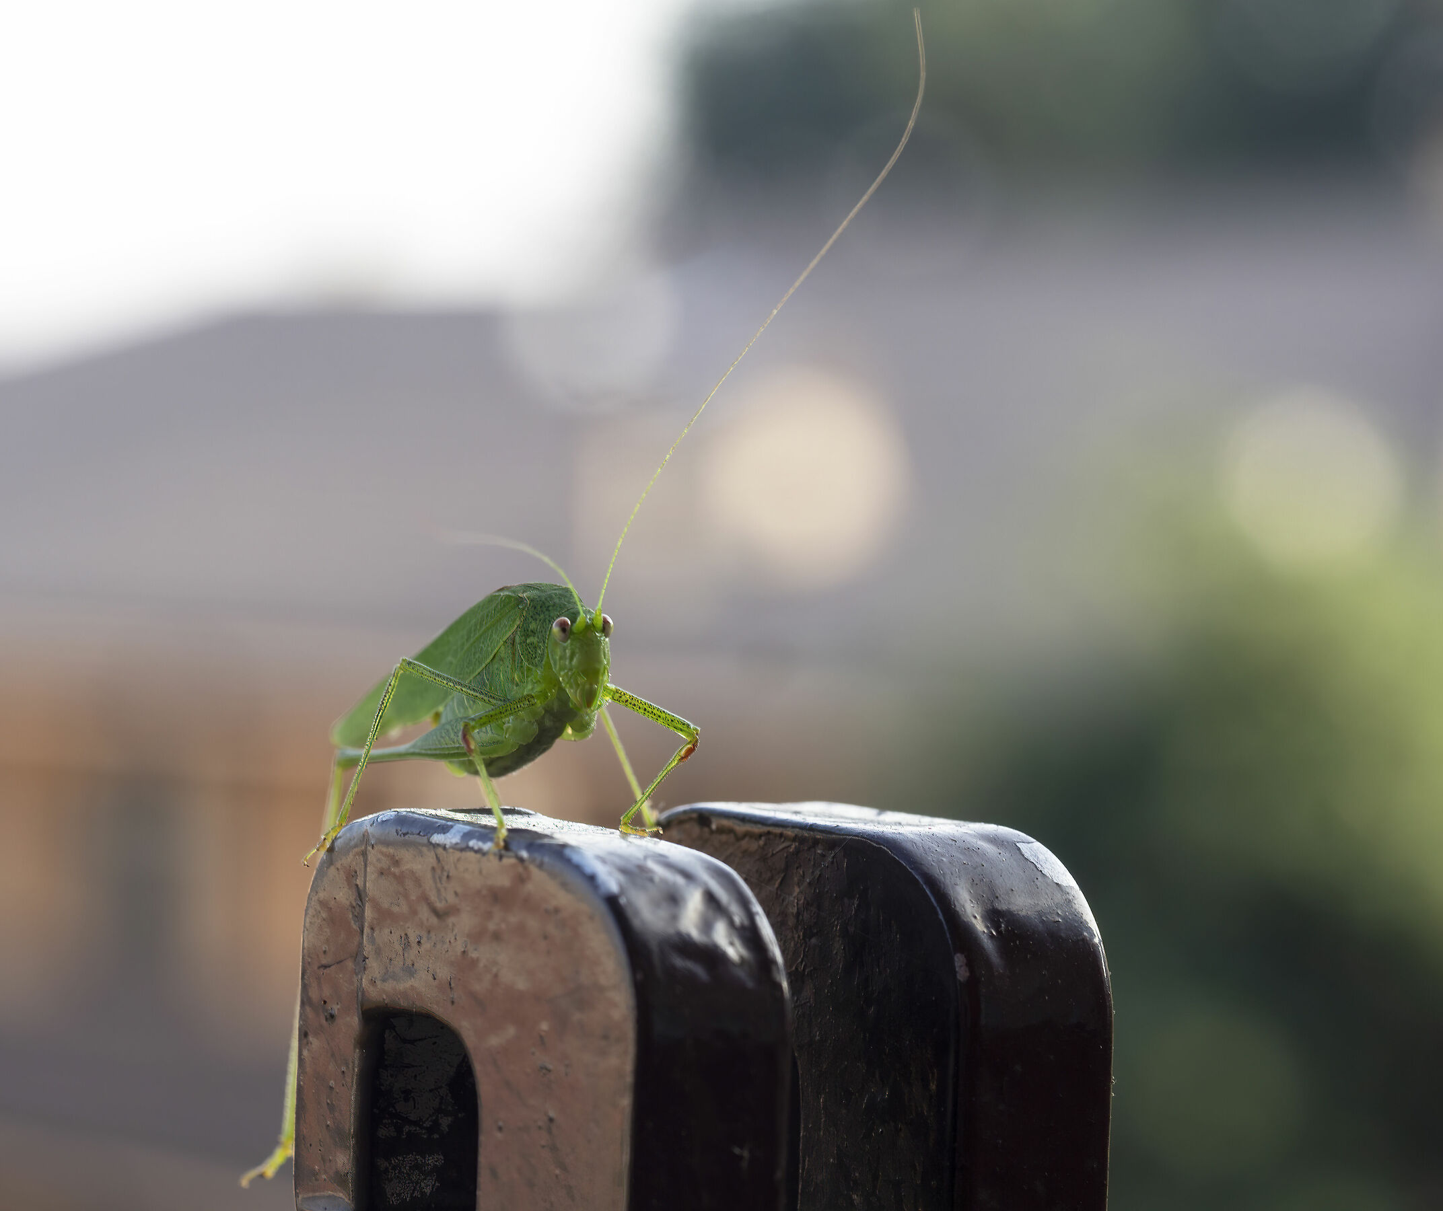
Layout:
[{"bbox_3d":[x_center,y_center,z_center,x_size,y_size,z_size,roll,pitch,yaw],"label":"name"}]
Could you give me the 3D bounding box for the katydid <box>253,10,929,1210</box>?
[{"bbox_3d":[-0.011,0.001,0.422,0.035,0.087,0.049,-1,3,-30],"label":"katydid"}]

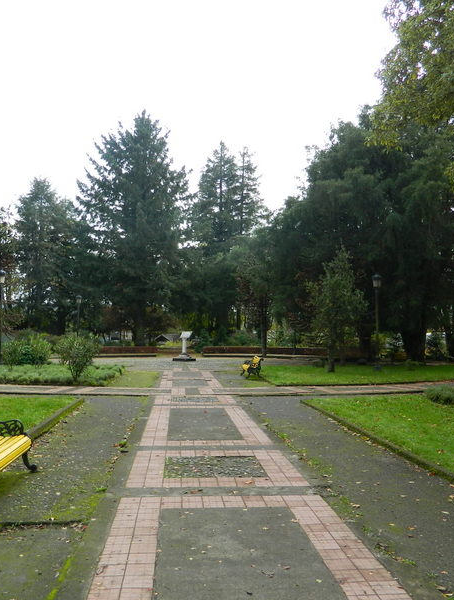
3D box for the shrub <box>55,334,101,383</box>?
[{"bbox_3d":[-5.082,2.012,19.709,1.550,1.600,1.500,0,-4,0],"label":"shrub"}]

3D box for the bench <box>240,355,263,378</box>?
[{"bbox_3d":[1.052,2.813,24.139,0.730,0.775,1.830,1,-4,-5],"label":"bench"}]

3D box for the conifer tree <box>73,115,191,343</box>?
[{"bbox_3d":[-9.159,-6.721,56.805,10.600,23.600,10.600,0,-4,0],"label":"conifer tree"}]

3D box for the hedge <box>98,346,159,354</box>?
[{"bbox_3d":[-7.749,3.950,45.024,4.800,0.700,0.800,0,-4,0],"label":"hedge"}]

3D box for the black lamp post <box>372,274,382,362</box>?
[{"bbox_3d":[6.355,0.936,24.536,0.460,4.000,0.460,0,-4,0],"label":"black lamp post"}]

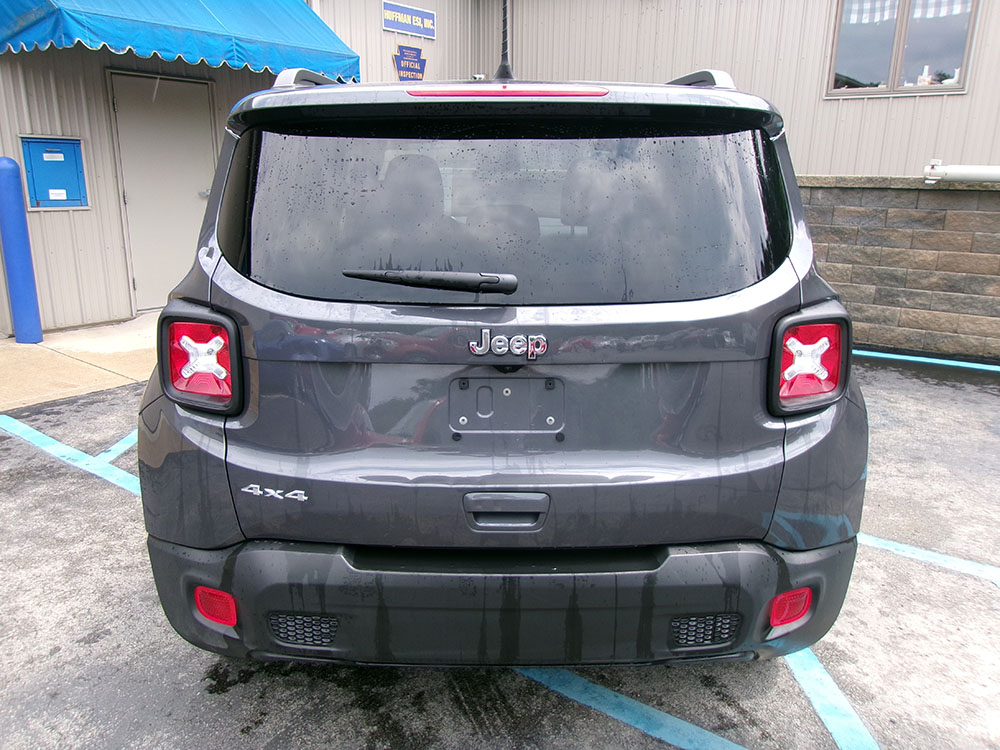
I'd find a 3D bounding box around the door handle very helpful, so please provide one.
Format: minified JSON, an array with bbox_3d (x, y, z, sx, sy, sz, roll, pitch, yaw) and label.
[{"bbox_3d":[0.014,0.287,1.651,0.178,0.087,0.035,0,14,0],"label":"door handle"}]

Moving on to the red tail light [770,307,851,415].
[{"bbox_3d":[0.669,-0.036,1.708,0.200,0.225,0.135,-2,11,-8],"label":"red tail light"}]

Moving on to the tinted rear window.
[{"bbox_3d":[0.011,-0.346,1.702,1.285,0.415,0.140,0,-5,0],"label":"tinted rear window"}]

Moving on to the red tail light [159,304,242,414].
[{"bbox_3d":[-0.653,-0.043,1.706,0.200,0.225,0.135,2,11,8],"label":"red tail light"}]

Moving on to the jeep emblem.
[{"bbox_3d":[0.015,-0.061,1.581,0.158,0.064,0.012,0,8,0],"label":"jeep emblem"}]

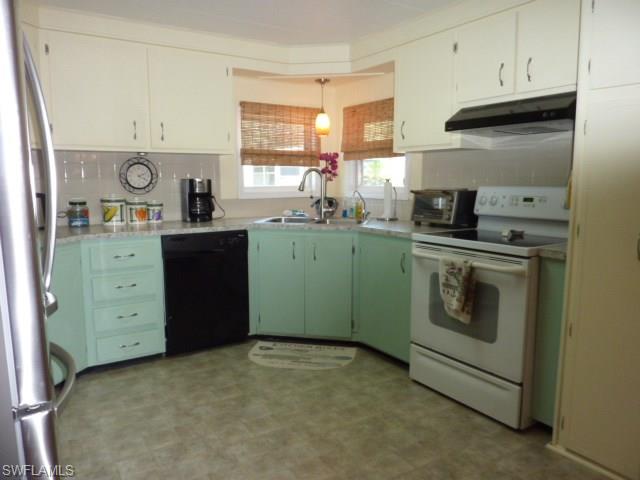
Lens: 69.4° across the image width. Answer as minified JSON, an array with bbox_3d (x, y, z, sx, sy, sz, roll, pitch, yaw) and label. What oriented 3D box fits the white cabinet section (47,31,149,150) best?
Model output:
[{"bbox_3d":[-1.514,-0.970,3.157,0.604,0.732,0.320,-5,8,-32],"label":"white cabinet section"}]

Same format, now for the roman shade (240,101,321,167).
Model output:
[{"bbox_3d":[-0.318,-0.925,4.098,0.818,0.534,0.060,-5,8,-33],"label":"roman shade"}]

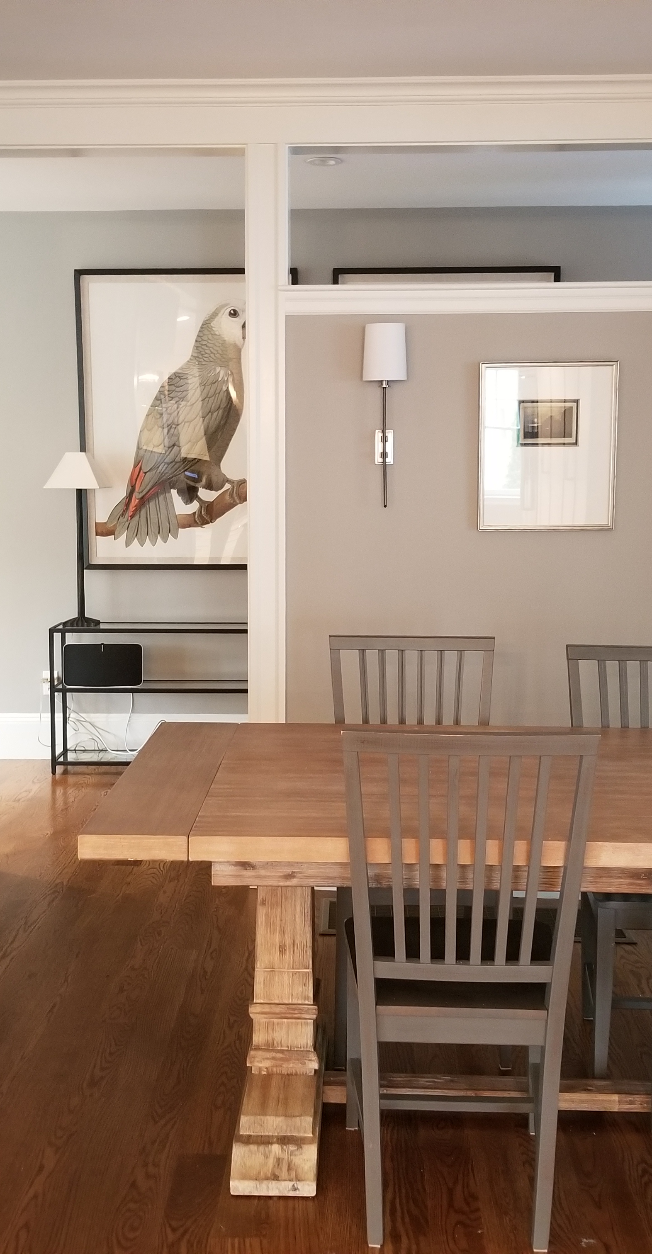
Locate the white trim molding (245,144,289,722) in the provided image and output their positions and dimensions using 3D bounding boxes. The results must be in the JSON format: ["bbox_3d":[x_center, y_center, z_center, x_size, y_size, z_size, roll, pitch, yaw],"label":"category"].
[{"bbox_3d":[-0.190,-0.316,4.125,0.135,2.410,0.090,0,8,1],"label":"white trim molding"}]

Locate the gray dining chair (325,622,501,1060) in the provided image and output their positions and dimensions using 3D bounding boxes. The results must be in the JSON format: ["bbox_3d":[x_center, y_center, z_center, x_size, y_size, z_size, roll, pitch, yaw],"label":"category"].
[{"bbox_3d":[0.226,0.540,3.144,0.450,0.972,0.520,0,8,3],"label":"gray dining chair"}]

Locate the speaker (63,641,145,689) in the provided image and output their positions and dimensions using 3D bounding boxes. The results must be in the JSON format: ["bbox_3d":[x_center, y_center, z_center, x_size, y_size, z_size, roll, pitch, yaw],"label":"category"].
[{"bbox_3d":[-1.024,0.171,5.790,0.364,0.203,0.154,0,8,1],"label":"speaker"}]

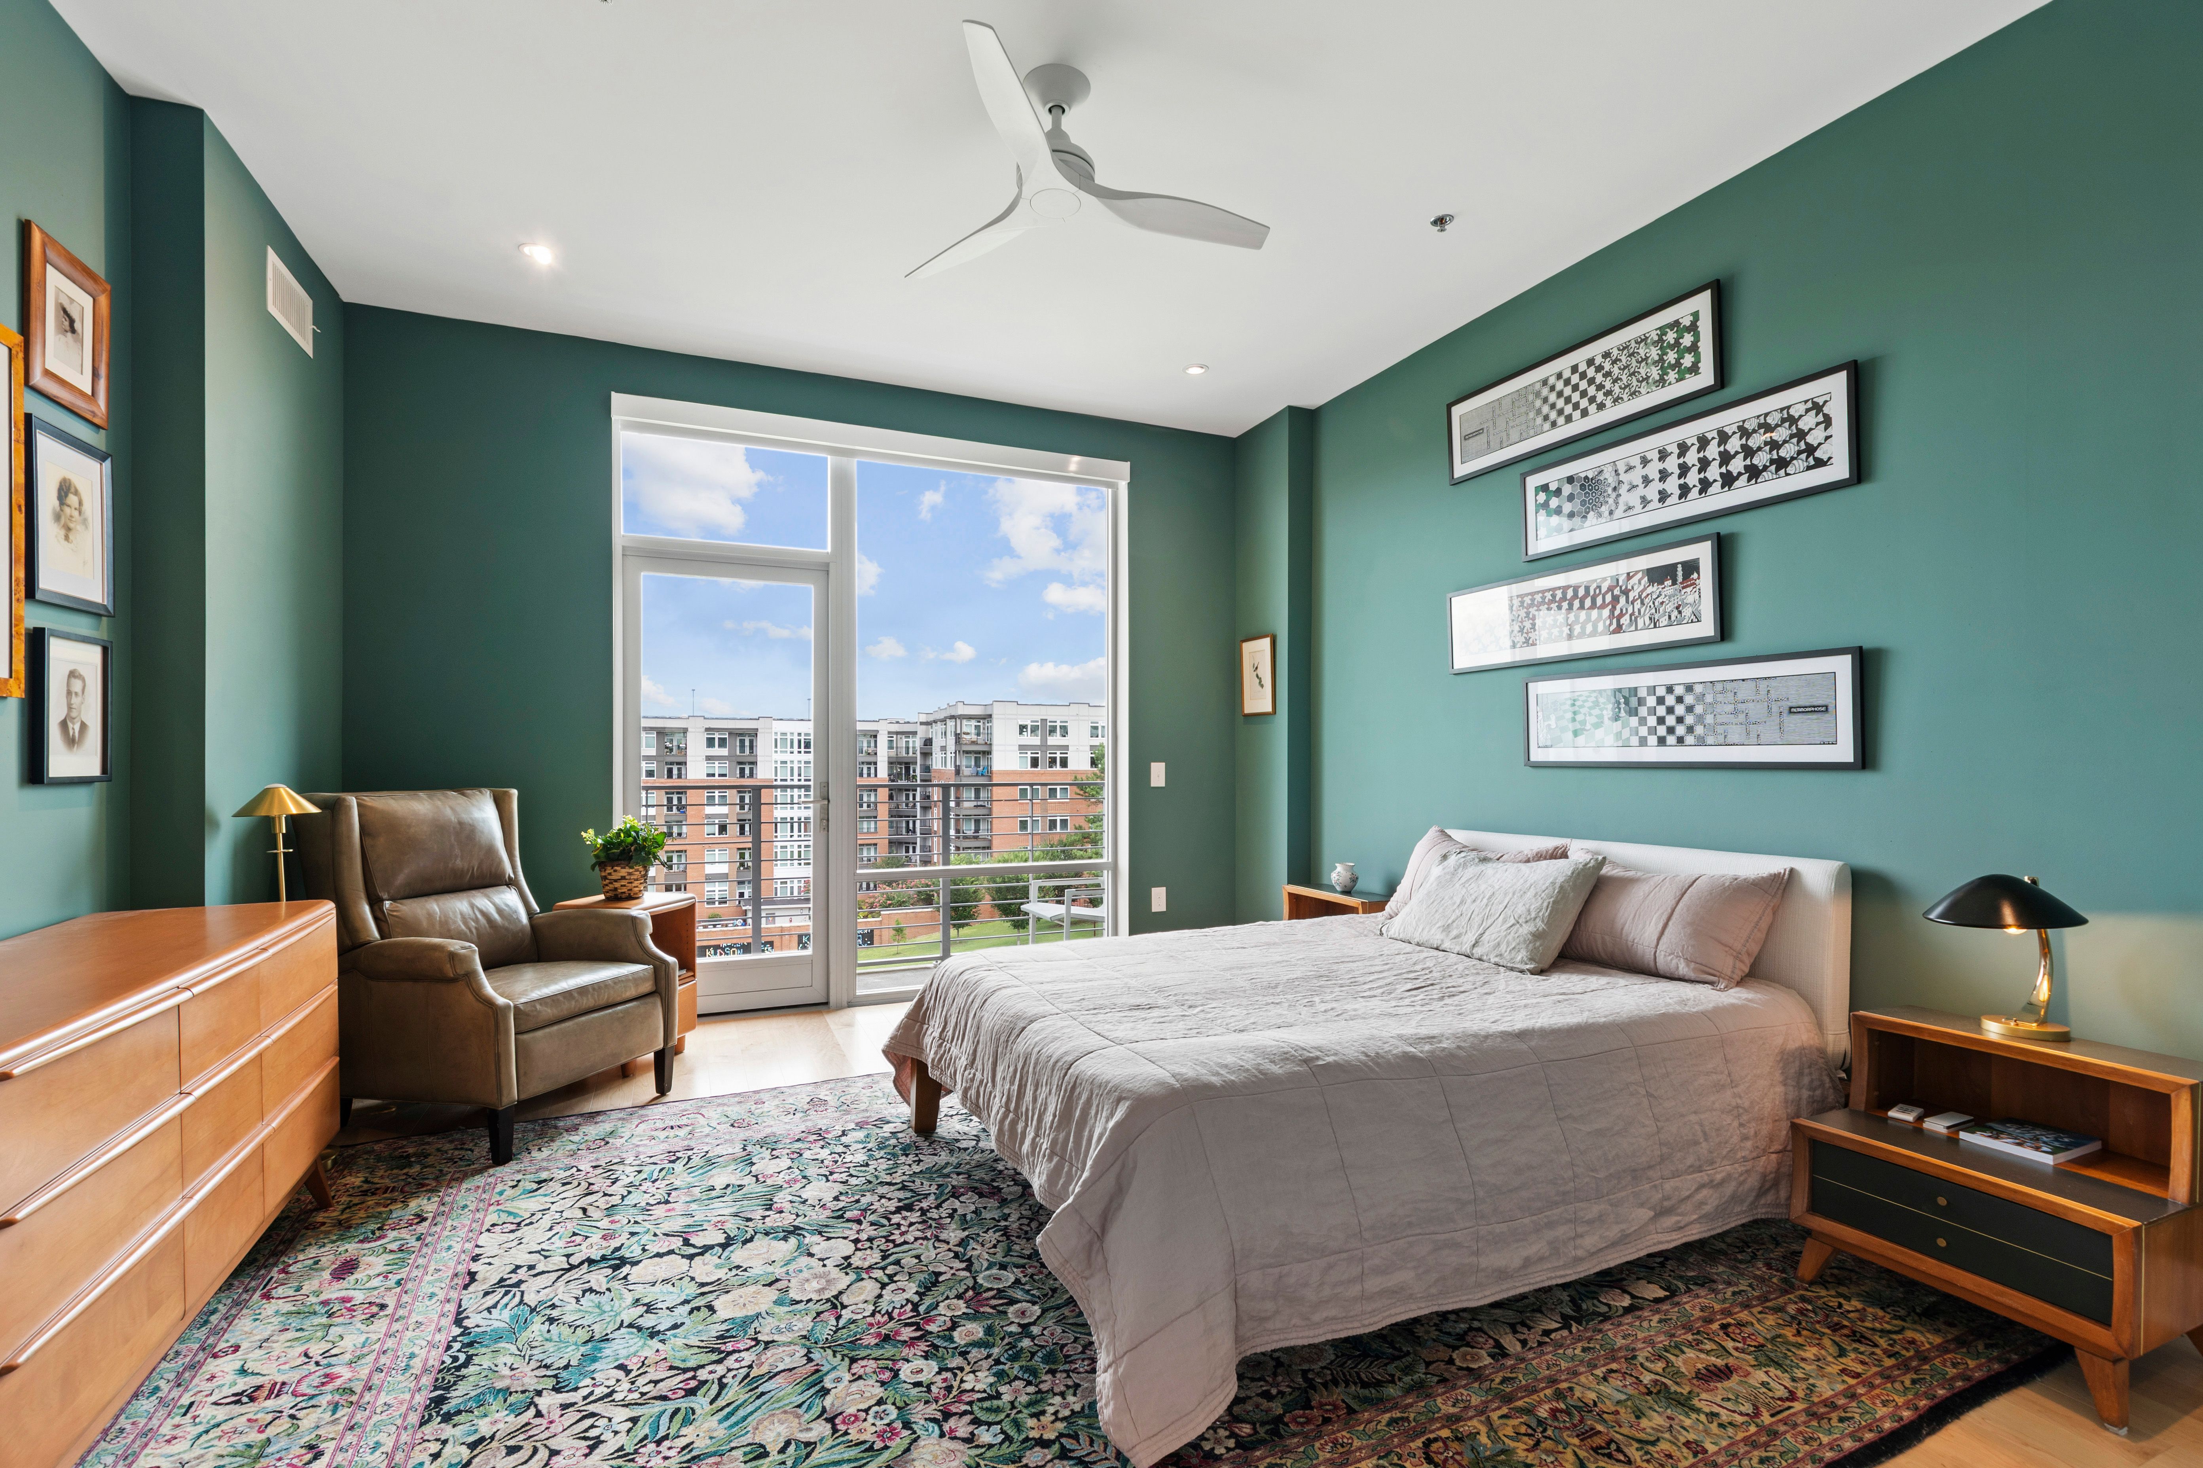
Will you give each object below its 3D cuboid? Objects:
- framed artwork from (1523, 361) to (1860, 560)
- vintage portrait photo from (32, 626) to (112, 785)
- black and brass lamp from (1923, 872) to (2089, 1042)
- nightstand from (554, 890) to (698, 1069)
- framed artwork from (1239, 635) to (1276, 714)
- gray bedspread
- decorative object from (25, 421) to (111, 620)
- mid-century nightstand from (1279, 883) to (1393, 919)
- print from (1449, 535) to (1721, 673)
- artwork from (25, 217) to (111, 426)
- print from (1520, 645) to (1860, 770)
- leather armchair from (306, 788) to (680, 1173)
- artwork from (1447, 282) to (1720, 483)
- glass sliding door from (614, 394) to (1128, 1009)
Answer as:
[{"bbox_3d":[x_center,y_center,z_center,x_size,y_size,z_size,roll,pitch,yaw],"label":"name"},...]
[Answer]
[{"bbox_3d":[1.899,-0.865,3.104,0.028,0.345,1.120,0,-1,-25],"label":"framed artwork"},{"bbox_3d":[-2.446,-0.061,2.188,0.028,0.354,0.258,0,-1,-24],"label":"vintage portrait photo"},{"bbox_3d":[1.964,0.477,1.988,0.270,0.345,0.260,0,-1,26],"label":"black and brass lamp"},{"bbox_3d":[-1.832,0.957,3.542,0.360,0.624,0.390,-1,-1,13],"label":"nightstand"},{"bbox_3d":[0.860,-0.320,5.084,0.025,0.430,0.295,0,-1,-25],"label":"framed artwork"},{"bbox_3d":[0.640,0.937,2.629,2.160,0.528,1.632,0,-1,-24],"label":"gray bedspread"},{"bbox_3d":[-2.678,-0.550,2.398,0.025,0.445,0.345,0,-1,-25],"label":"decorative object"},{"bbox_3d":[0.997,0.967,3.941,0.504,0.578,0.528,0,-1,-24],"label":"mid-century nightstand"},{"bbox_3d":[1.695,-0.434,3.337,0.030,0.332,1.110,0,-1,-24],"label":"print"},{"bbox_3d":[-2.669,-1.033,2.378,0.030,0.395,0.350,0,-1,-25],"label":"artwork"},{"bbox_3d":[1.896,-0.060,3.087,0.028,0.346,1.120,0,-1,-25],"label":"print"},{"bbox_3d":[-2.076,0.750,3.172,0.900,1.080,0.690,0,-1,21],"label":"leather armchair"},{"bbox_3d":[1.694,-1.222,3.341,0.030,0.336,1.110,0,-1,-24],"label":"artwork"},{"bbox_3d":[-0.966,-0.088,4.404,2.436,2.724,0.130,0,-1,-24],"label":"glass sliding door"}]

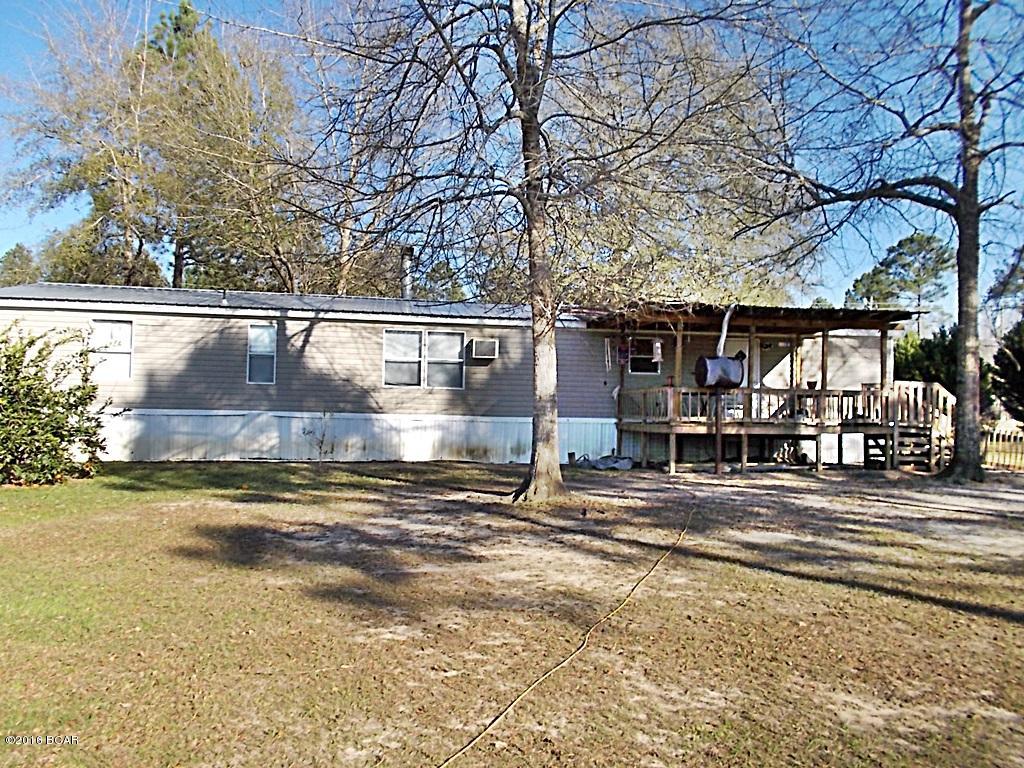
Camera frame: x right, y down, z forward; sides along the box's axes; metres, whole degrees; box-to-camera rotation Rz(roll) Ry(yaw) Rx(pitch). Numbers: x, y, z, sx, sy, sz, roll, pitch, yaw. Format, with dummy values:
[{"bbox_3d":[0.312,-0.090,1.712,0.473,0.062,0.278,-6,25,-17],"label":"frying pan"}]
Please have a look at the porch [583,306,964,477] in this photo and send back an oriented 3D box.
[{"bbox_3d":[5.526,0.212,17.232,7.000,3.340,4.000,1,-2,-8],"label":"porch"}]

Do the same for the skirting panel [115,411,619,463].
[{"bbox_3d":[-3.589,1.259,17.976,12.508,1.155,0.120,1,-2,-8],"label":"skirting panel"}]

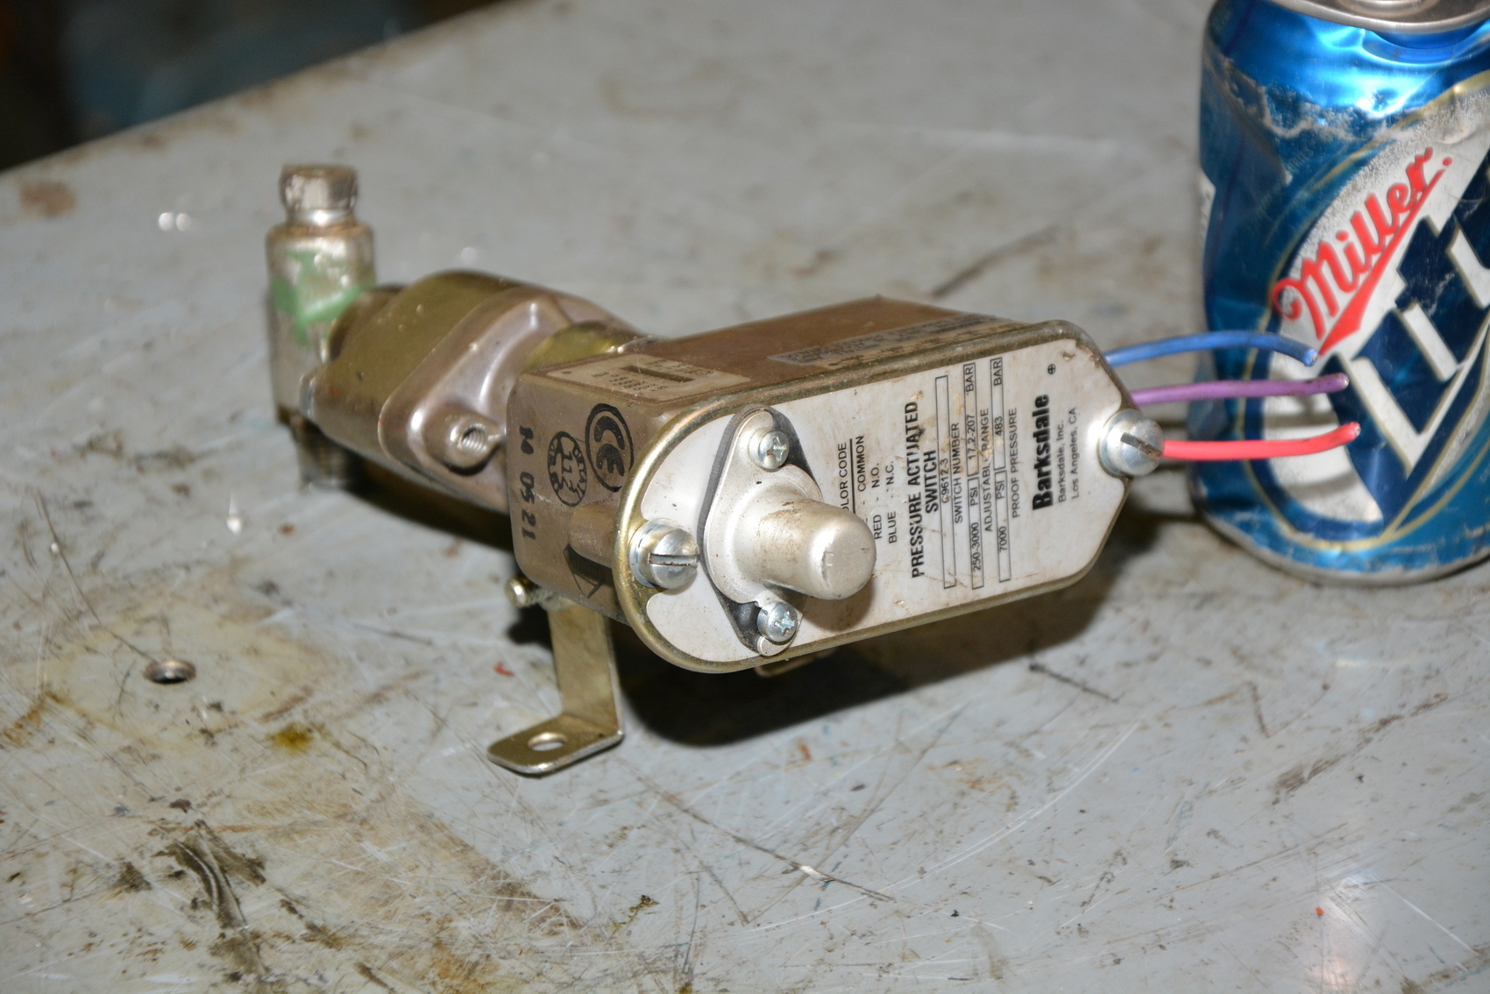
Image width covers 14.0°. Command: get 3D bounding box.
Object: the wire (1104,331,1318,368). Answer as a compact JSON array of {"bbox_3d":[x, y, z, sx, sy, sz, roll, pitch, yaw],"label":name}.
[{"bbox_3d":[0.082,-0.025,1.057,0.049,0.004,0.012,-2,24,41],"label":"wire"}]

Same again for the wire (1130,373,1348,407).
[{"bbox_3d":[0.085,-0.019,1.065,0.047,0.004,0.005,-5,25,33],"label":"wire"}]

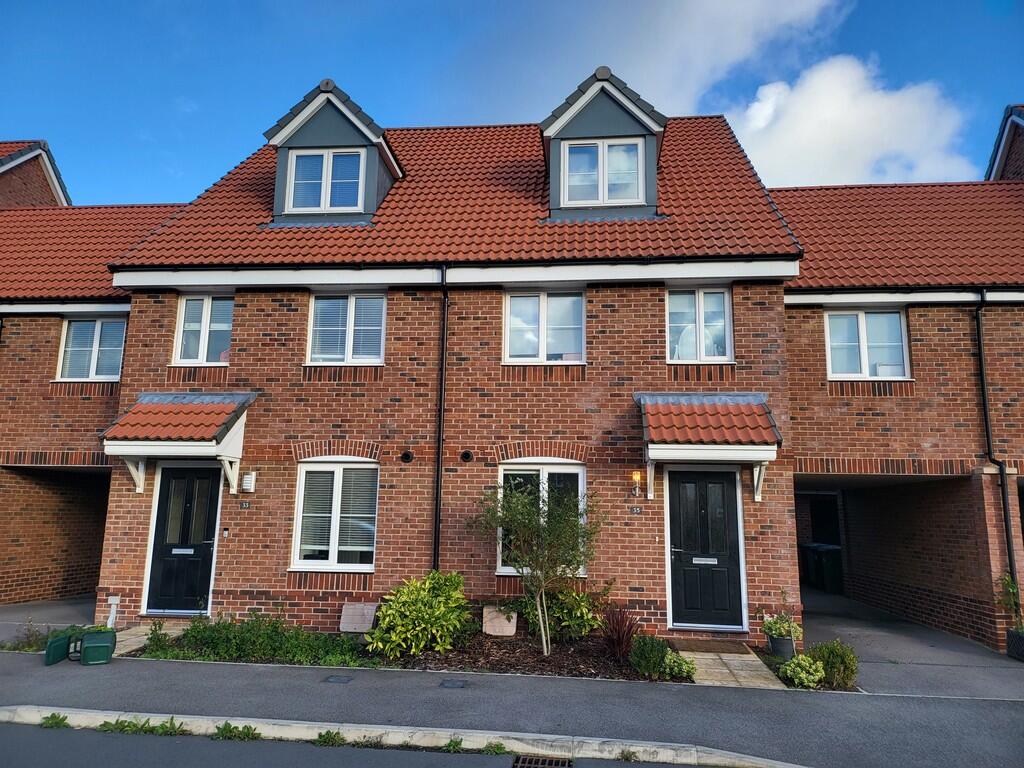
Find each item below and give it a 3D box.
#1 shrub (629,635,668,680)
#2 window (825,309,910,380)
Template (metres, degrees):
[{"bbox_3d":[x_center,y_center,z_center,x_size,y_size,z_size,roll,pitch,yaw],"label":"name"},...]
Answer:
[{"bbox_3d":[1.436,2.830,7.461,0.420,0.470,0.400,0,-10,5],"label":"shrub"},{"bbox_3d":[5.335,-0.576,10.657,1.190,1.080,0.100,0,-10,5],"label":"window"}]

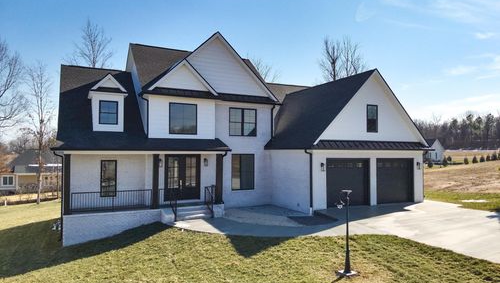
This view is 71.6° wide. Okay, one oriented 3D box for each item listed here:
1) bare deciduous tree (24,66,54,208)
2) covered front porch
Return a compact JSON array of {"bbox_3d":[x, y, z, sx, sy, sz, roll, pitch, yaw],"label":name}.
[{"bbox_3d":[-18.289,-0.697,30.283,2.222,12.048,2.222,1,-2,-25],"label":"bare deciduous tree"},{"bbox_3d":[-4.509,1.697,15.580,6.969,2.737,1.919,1,-2,-25],"label":"covered front porch"}]

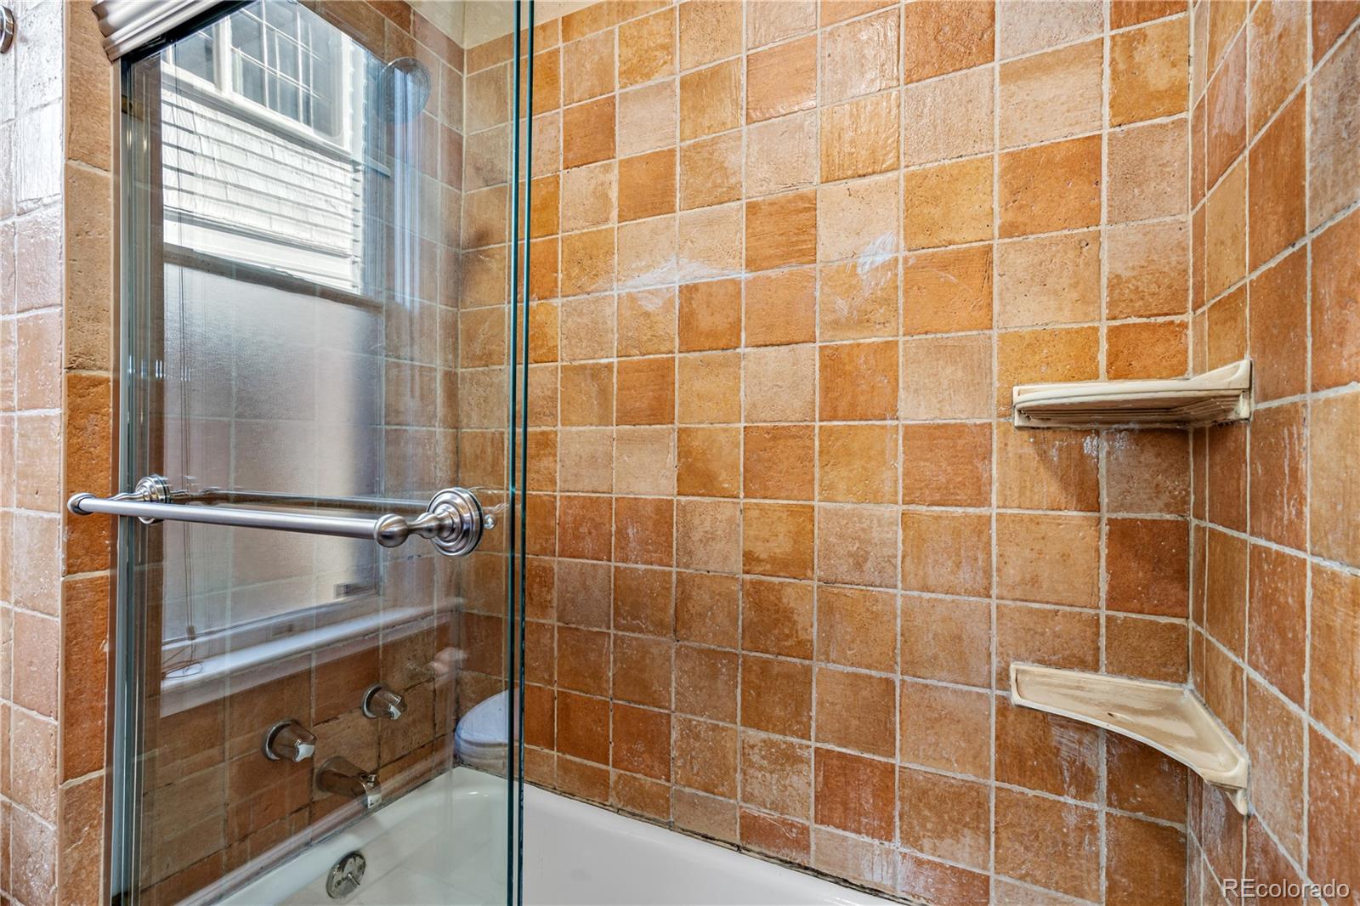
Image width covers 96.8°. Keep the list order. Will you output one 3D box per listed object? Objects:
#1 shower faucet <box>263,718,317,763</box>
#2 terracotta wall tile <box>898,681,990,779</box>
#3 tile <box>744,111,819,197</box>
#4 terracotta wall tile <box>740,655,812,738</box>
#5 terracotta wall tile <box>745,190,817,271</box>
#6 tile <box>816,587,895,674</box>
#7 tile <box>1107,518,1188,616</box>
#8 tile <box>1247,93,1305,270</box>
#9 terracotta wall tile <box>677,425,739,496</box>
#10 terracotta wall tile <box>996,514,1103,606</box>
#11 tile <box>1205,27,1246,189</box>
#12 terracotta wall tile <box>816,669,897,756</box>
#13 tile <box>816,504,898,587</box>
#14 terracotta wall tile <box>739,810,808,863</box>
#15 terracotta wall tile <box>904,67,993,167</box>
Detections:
[{"bbox_3d":[-0.735,0.553,1.151,0.072,0.070,0.070,0,0,26],"label":"shower faucet"},{"bbox_3d":[0.468,0.486,1.074,0.147,0.144,0.012,0,-1,26],"label":"terracotta wall tile"},{"bbox_3d":[0.201,-0.588,1.199,0.144,0.144,0.011,0,0,26],"label":"tile"},{"bbox_3d":[0.192,0.480,1.193,0.144,0.147,0.011,0,0,26],"label":"terracotta wall tile"},{"bbox_3d":[0.203,-0.444,1.216,0.145,0.144,0.012,0,-1,26],"label":"terracotta wall tile"},{"bbox_3d":[0.333,0.331,1.143,0.145,0.144,0.012,0,-1,26],"label":"tile"},{"bbox_3d":[0.725,0.177,0.942,0.101,0.147,0.010,0,0,26],"label":"tile"},{"bbox_3d":[0.647,-0.285,0.647,0.012,0.144,0.138,0,0,26],"label":"tile"},{"bbox_3d":[0.061,0.019,1.263,0.144,0.146,0.011,0,0,26],"label":"terracotta wall tile"},{"bbox_3d":[0.605,0.177,0.996,0.144,0.146,0.012,0,0,26],"label":"terracotta wall tile"},{"bbox_3d":[0.721,-0.444,0.792,0.012,0.139,0.139,0,-1,26],"label":"tile"},{"bbox_3d":[0.326,0.477,1.125,0.145,0.141,0.012,0,-1,26],"label":"terracotta wall tile"},{"bbox_3d":[0.330,0.171,1.127,0.147,0.144,0.012,0,-1,26],"label":"tile"},{"bbox_3d":[0.187,0.748,1.191,0.142,0.070,0.012,0,-1,26],"label":"terracotta wall tile"},{"bbox_3d":[0.476,-0.591,1.073,0.146,0.144,0.010,0,0,26],"label":"terracotta wall tile"}]

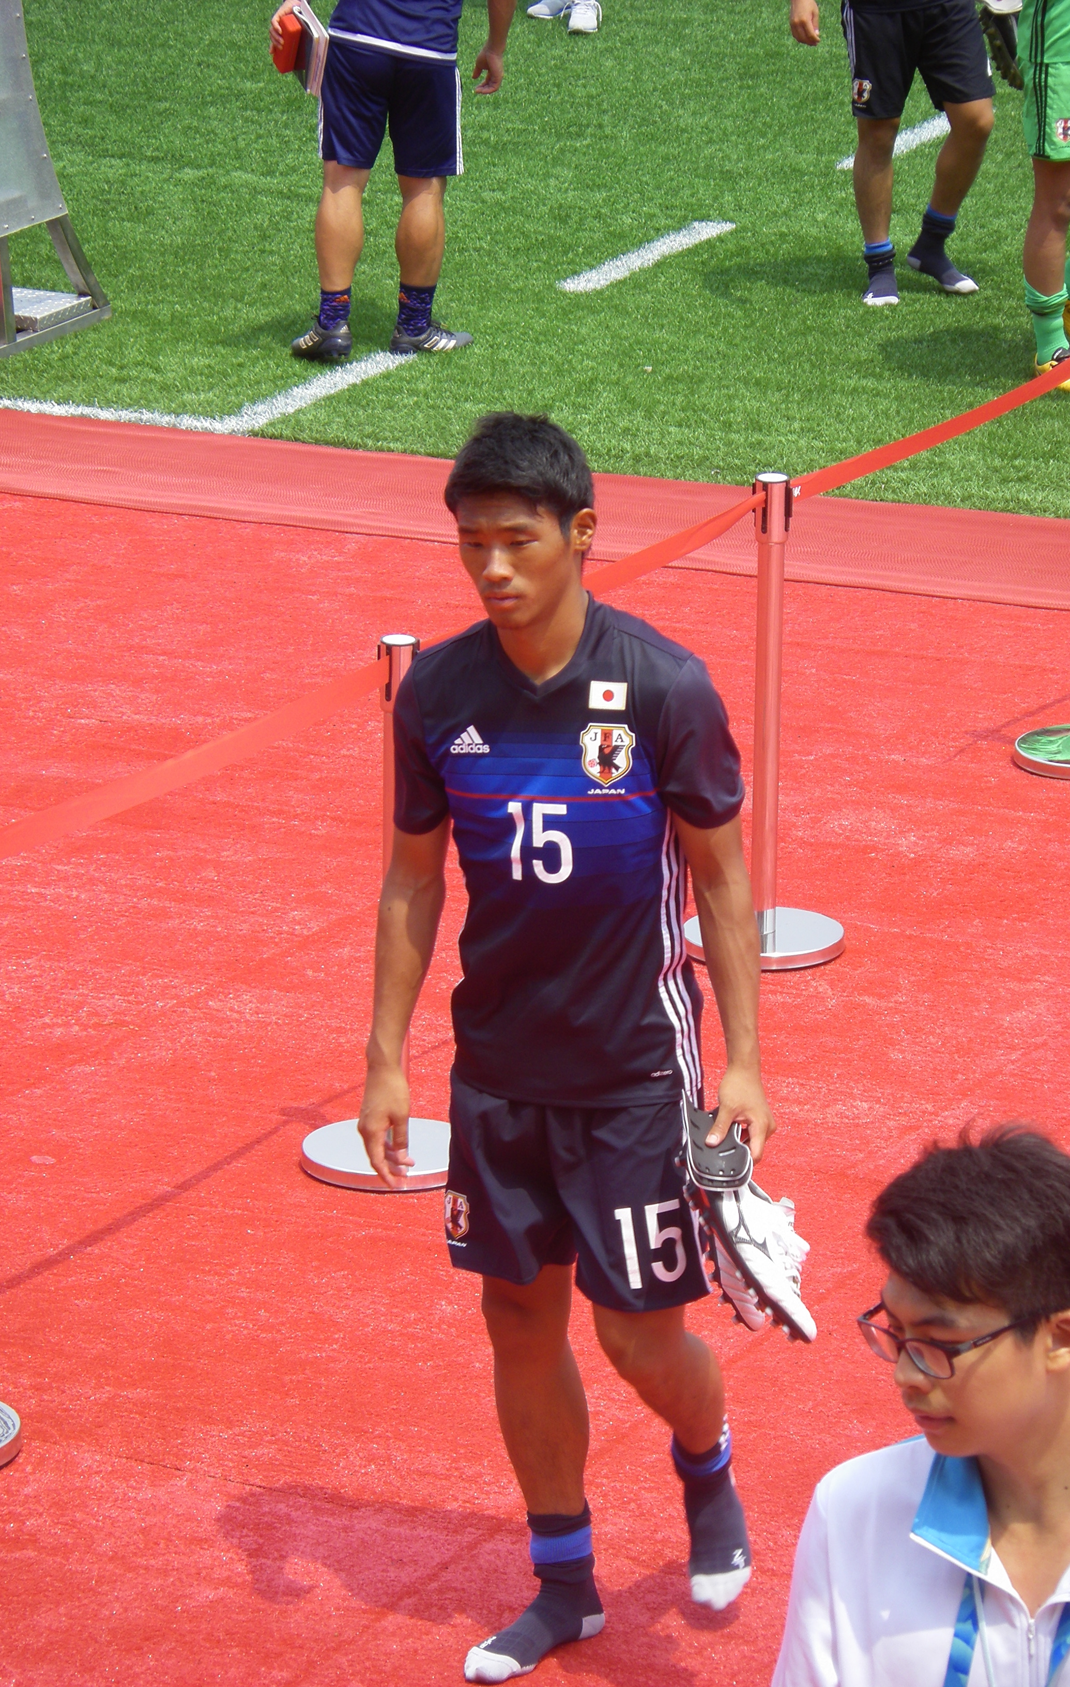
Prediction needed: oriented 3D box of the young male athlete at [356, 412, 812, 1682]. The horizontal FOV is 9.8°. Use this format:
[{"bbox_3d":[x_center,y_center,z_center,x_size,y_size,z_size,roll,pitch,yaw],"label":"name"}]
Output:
[{"bbox_3d":[0.102,0.262,8.648,0.570,1.770,0.530,7,17,21],"label":"young male athlete"}]

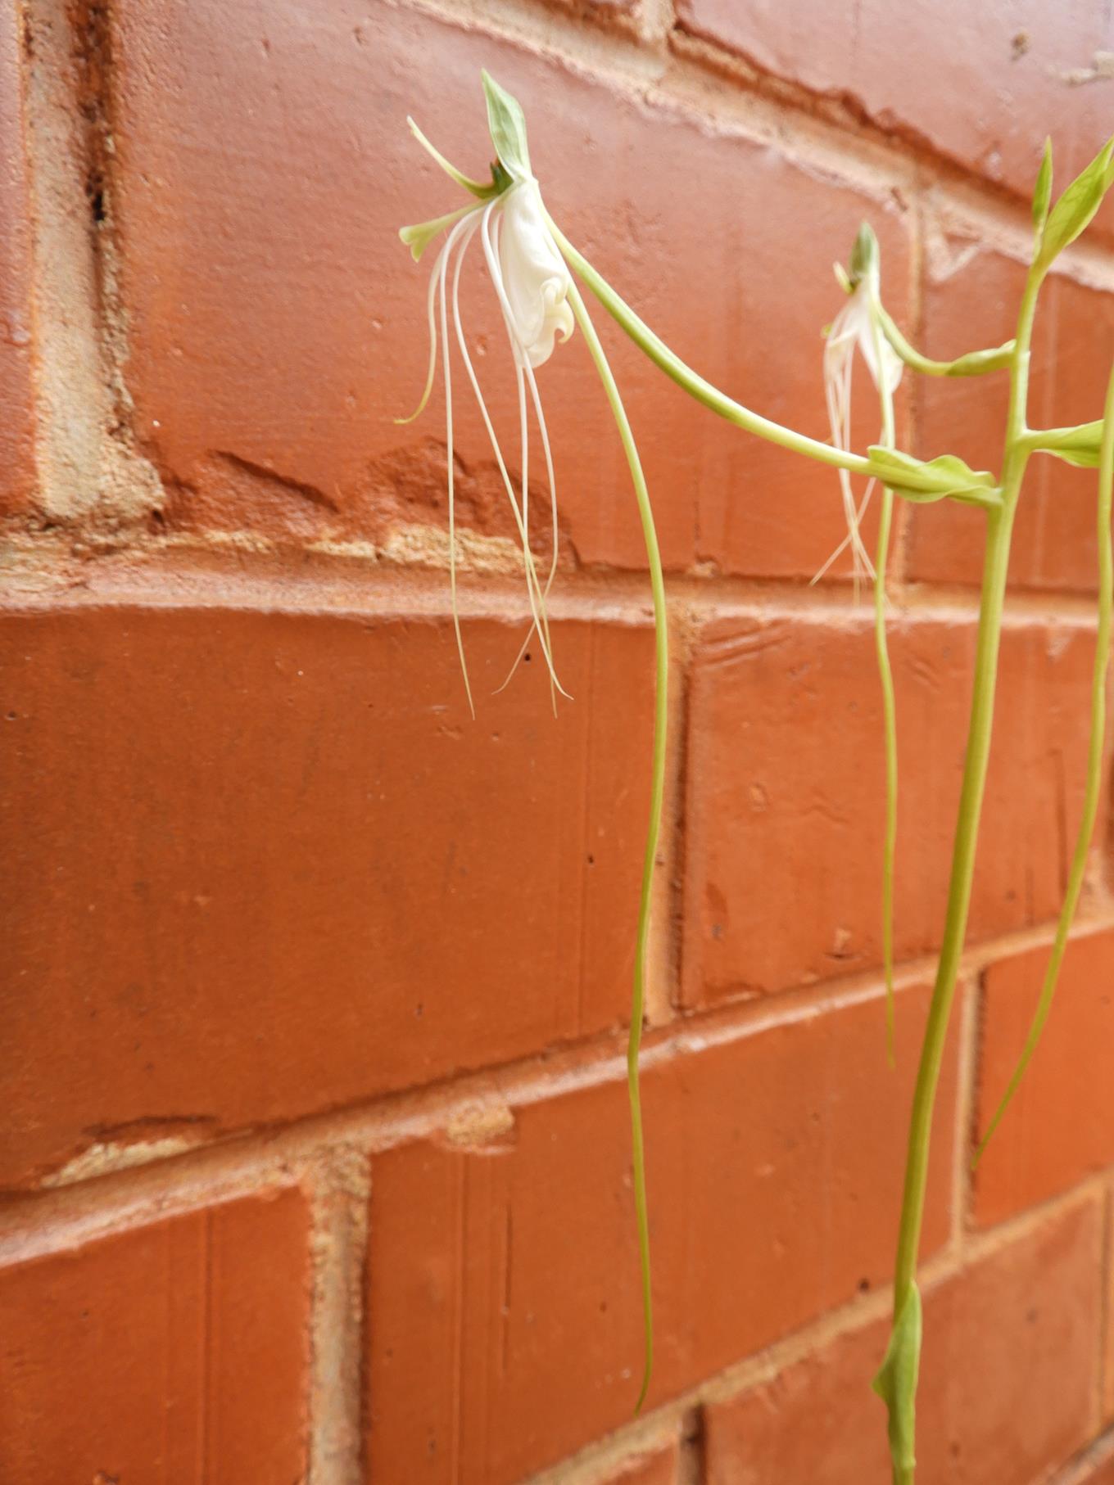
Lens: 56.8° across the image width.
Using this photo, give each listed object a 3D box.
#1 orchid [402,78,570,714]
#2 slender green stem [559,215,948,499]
[{"bbox_3d":[-0.011,-0.052,0.160,0.025,0.091,0.028,-1,9,-16],"label":"orchid"},{"bbox_3d":[0.034,-0.064,0.172,0.074,0.036,0.014,-1,9,-16],"label":"slender green stem"}]

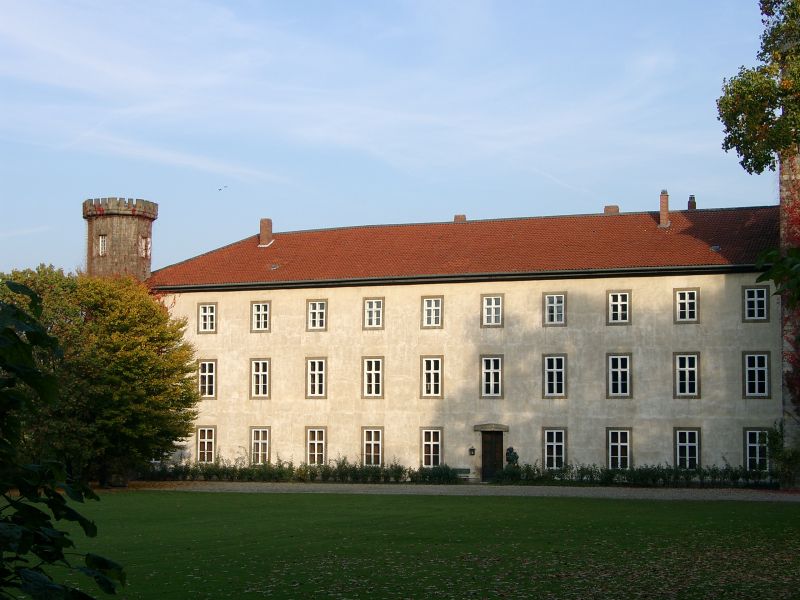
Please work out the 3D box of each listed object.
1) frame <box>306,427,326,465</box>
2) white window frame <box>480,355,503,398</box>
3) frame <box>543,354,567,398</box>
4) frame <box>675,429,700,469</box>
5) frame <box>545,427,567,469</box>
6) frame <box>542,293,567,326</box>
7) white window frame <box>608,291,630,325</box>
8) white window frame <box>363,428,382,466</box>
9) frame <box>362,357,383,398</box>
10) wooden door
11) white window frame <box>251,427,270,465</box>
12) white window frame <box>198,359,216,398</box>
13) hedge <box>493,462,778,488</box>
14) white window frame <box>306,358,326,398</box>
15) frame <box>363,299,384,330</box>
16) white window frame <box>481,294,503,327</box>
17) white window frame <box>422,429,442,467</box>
[{"bbox_3d":[-5.090,8.907,90.550,1.356,2.314,0.200,-2,-5,22],"label":"frame"},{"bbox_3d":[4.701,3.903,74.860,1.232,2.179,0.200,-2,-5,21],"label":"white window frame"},{"bbox_3d":[8.918,4.410,85.239,1.396,2.532,0.200,-2,-5,22],"label":"frame"},{"bbox_3d":[14.612,7.625,75.052,1.329,2.209,0.200,-2,-5,23],"label":"frame"},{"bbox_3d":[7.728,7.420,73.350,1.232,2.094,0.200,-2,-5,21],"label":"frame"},{"bbox_3d":[8.207,0.484,78.363,1.329,1.812,0.200,-2,-5,23],"label":"frame"},{"bbox_3d":[11.405,0.389,77.025,1.329,1.812,0.200,-2,-5,23],"label":"white window frame"},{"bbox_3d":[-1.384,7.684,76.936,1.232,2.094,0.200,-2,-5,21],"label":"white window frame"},{"bbox_3d":[-1.471,4.311,82.108,1.329,2.325,0.200,-2,-5,23],"label":"frame"},{"bbox_3d":[5.000,8.392,79.086,1.191,2.683,0.150,-2,-5,23],"label":"wooden door"},{"bbox_3d":[-8.653,9.049,91.990,1.378,2.351,0.200,-2,-5,22],"label":"white window frame"},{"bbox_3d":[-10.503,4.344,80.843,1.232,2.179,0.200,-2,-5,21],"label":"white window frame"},{"bbox_3d":[12.727,9.648,81.759,15.731,1.300,1.200,-2,-5,22],"label":"hedge"},{"bbox_3d":[-4.694,4.407,83.456,1.329,2.325,0.200,-2,-5,23],"label":"white window frame"},{"bbox_3d":[-1.452,0.771,82.405,1.329,1.812,0.200,-2,-5,23],"label":"frame"},{"bbox_3d":[4.981,0.580,79.713,1.329,1.812,0.200,-2,-5,23],"label":"white window frame"},{"bbox_3d":[1.945,8.745,87.697,1.314,2.241,0.200,-2,-5,22],"label":"white window frame"}]

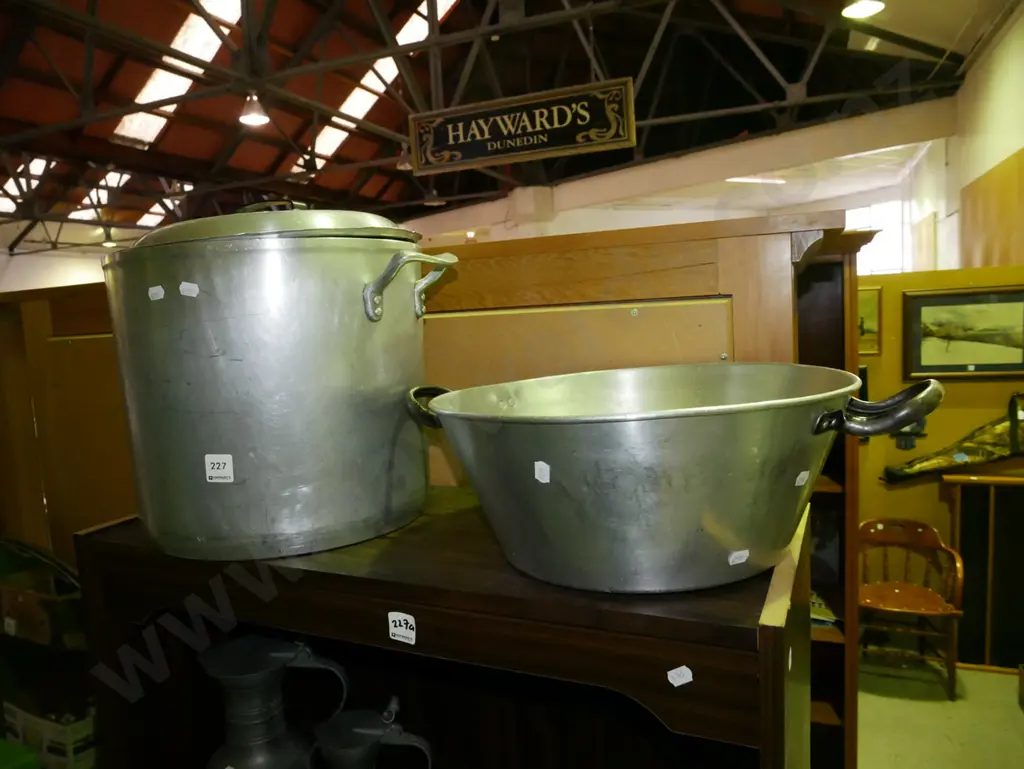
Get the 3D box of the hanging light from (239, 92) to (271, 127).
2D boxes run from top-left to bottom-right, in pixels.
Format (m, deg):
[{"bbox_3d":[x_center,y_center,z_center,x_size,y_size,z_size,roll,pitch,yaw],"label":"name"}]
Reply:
[{"bbox_3d":[-3.090,-3.343,8.540,0.360,0.350,0.360,-1,6,22],"label":"hanging light"}]

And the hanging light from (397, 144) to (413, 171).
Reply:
[{"bbox_3d":[-1.747,-3.739,11.674,0.330,0.380,0.330,-3,5,0],"label":"hanging light"}]

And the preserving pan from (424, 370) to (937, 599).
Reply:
[{"bbox_3d":[0.128,0.081,0.742,0.550,0.164,0.430,0,6,31],"label":"preserving pan"}]

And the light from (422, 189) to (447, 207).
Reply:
[{"bbox_3d":[-1.594,-3.887,14.700,0.430,0.340,0.430,-3,5,0],"label":"light"}]

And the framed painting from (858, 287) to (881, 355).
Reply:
[{"bbox_3d":[1.809,-0.325,3.855,0.360,0.378,0.030,-1,6,22],"label":"framed painting"}]

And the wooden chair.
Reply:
[{"bbox_3d":[1.976,1.111,3.616,0.540,0.765,0.530,-1,6,22],"label":"wooden chair"}]

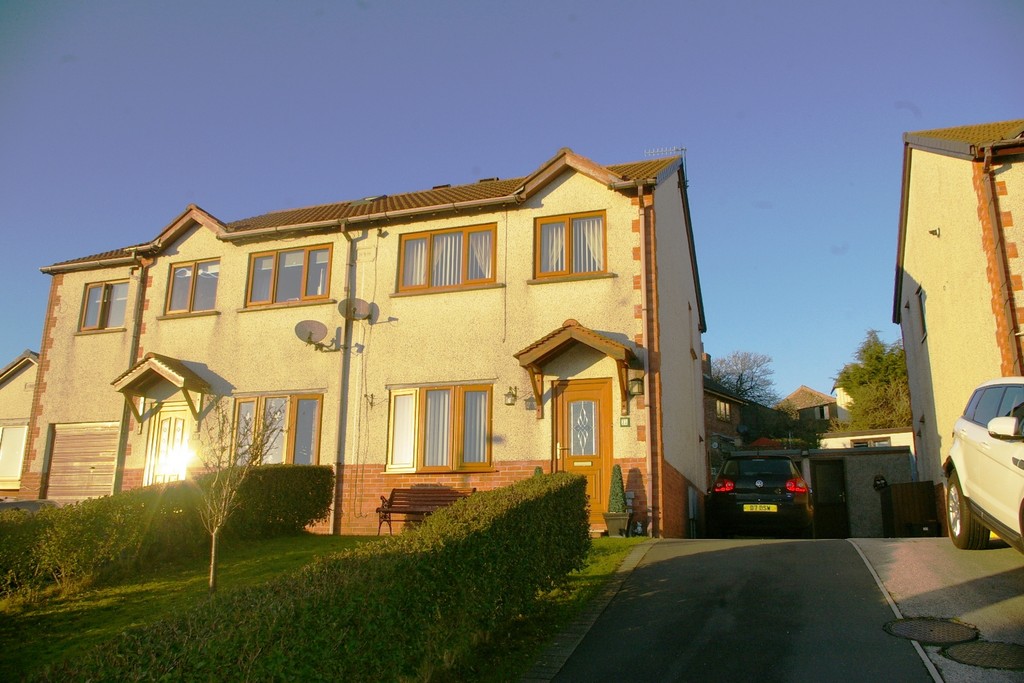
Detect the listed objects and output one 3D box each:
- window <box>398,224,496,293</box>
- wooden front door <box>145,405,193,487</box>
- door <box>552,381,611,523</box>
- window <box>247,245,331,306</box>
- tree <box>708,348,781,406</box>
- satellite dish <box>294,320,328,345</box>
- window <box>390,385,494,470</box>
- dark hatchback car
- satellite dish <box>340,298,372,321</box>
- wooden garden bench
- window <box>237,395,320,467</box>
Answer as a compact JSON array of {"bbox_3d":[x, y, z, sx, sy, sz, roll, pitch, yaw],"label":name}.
[{"bbox_3d":[-1.058,-1.359,12.507,1.740,1.001,0.120,-4,-13,19],"label":"window"},{"bbox_3d":[-6.147,2.098,13.632,0.906,2.046,0.110,-4,-13,19],"label":"wooden front door"},{"bbox_3d":[1.035,1.603,11.152,0.901,2.109,0.100,-4,-15,18],"label":"door"},{"bbox_3d":[-3.892,-1.151,13.513,1.671,1.004,0.100,-4,-15,18],"label":"window"},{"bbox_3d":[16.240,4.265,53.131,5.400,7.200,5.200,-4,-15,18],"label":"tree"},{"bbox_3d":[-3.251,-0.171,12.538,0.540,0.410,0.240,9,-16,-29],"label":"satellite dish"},{"bbox_3d":[-1.138,1.349,11.957,1.785,1.297,0.120,-4,-13,19],"label":"window"},{"bbox_3d":[4.720,3.018,14.678,1.780,1.480,4.200,-3,-13,17],"label":"dark hatchback car"},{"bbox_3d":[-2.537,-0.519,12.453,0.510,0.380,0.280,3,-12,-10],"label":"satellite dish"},{"bbox_3d":[-1.221,2.472,11.160,1.330,0.720,0.570,-4,-15,18],"label":"wooden garden bench"},{"bbox_3d":[-3.968,1.562,12.942,1.773,1.264,0.120,-4,-13,19],"label":"window"}]

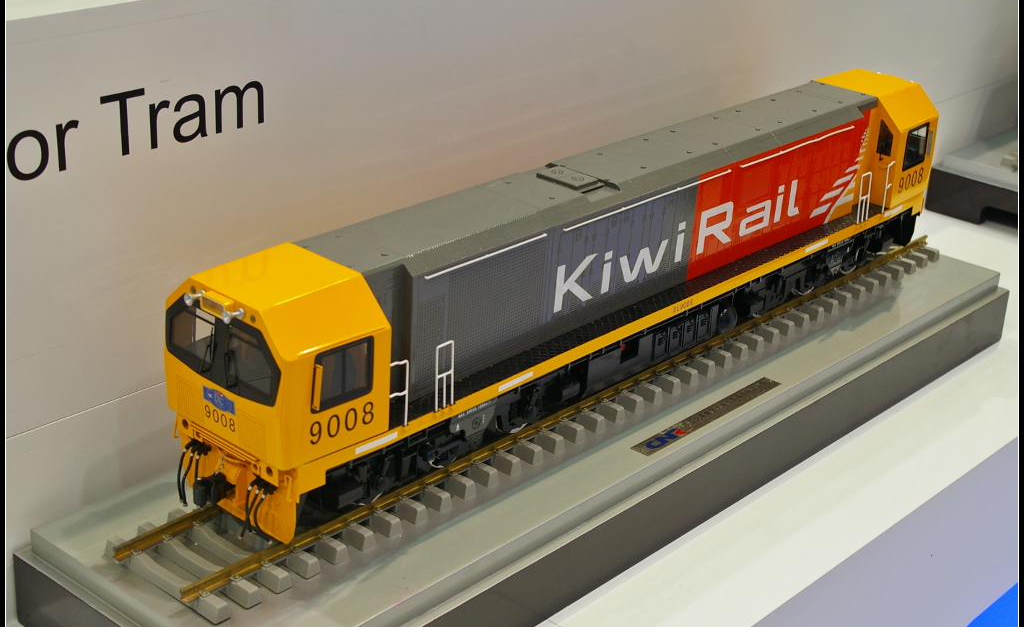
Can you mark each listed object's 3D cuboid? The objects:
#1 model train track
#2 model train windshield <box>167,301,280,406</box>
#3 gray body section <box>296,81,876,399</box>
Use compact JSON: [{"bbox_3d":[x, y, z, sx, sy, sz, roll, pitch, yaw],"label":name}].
[{"bbox_3d":[0.090,0.044,1.312,0.130,0.016,0.966,22,31,39],"label":"model train track"},{"bbox_3d":[-0.193,0.024,0.976,0.120,0.053,0.011,22,31,39],"label":"model train windshield"},{"bbox_3d":[0.099,-0.082,1.262,0.102,0.110,0.667,22,31,39],"label":"gray body section"}]

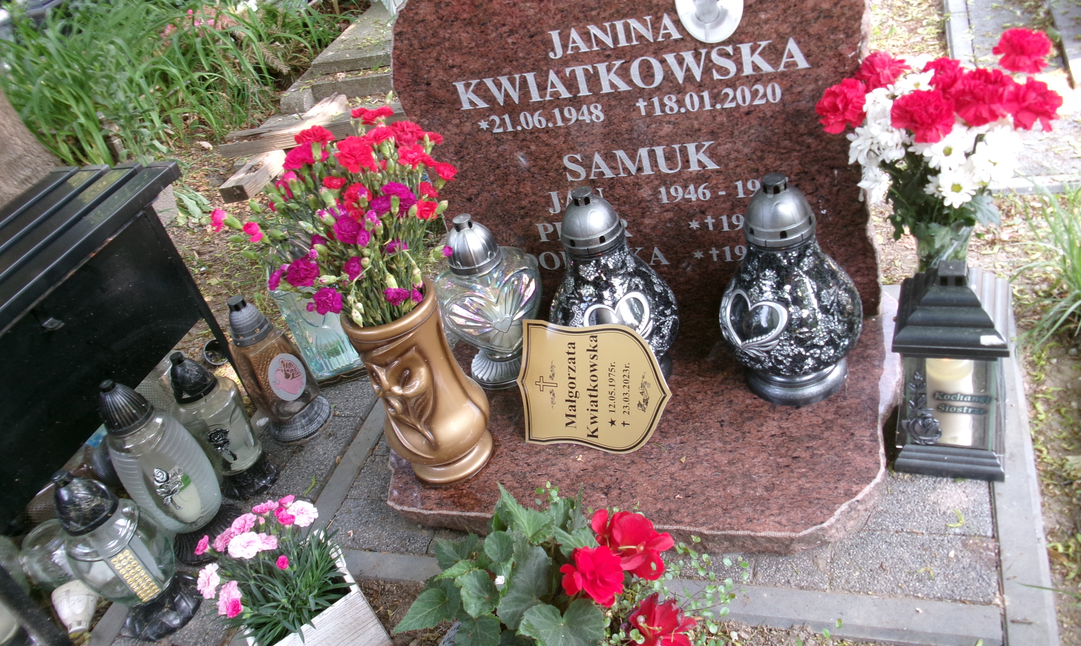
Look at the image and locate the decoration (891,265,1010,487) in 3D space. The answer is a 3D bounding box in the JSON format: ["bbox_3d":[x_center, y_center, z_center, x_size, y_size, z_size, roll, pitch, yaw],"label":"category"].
[{"bbox_3d":[0.551,0.049,1.174,0.139,0.298,0.143,2,38,26],"label":"decoration"}]

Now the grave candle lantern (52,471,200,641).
[{"bbox_3d":[-0.619,0.329,1.271,0.138,0.300,0.138,-36,38,-27],"label":"grave candle lantern"}]

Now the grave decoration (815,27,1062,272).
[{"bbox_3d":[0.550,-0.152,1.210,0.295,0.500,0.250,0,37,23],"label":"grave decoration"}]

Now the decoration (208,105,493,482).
[{"bbox_3d":[-0.211,-0.007,1.243,0.285,0.570,0.270,3,38,27],"label":"decoration"}]

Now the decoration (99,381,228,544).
[{"bbox_3d":[-0.597,0.225,1.380,0.127,0.337,0.127,-28,35,-16],"label":"decoration"}]

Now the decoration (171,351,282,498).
[{"bbox_3d":[-0.554,0.166,1.494,0.111,0.282,0.111,-28,35,-16],"label":"decoration"}]

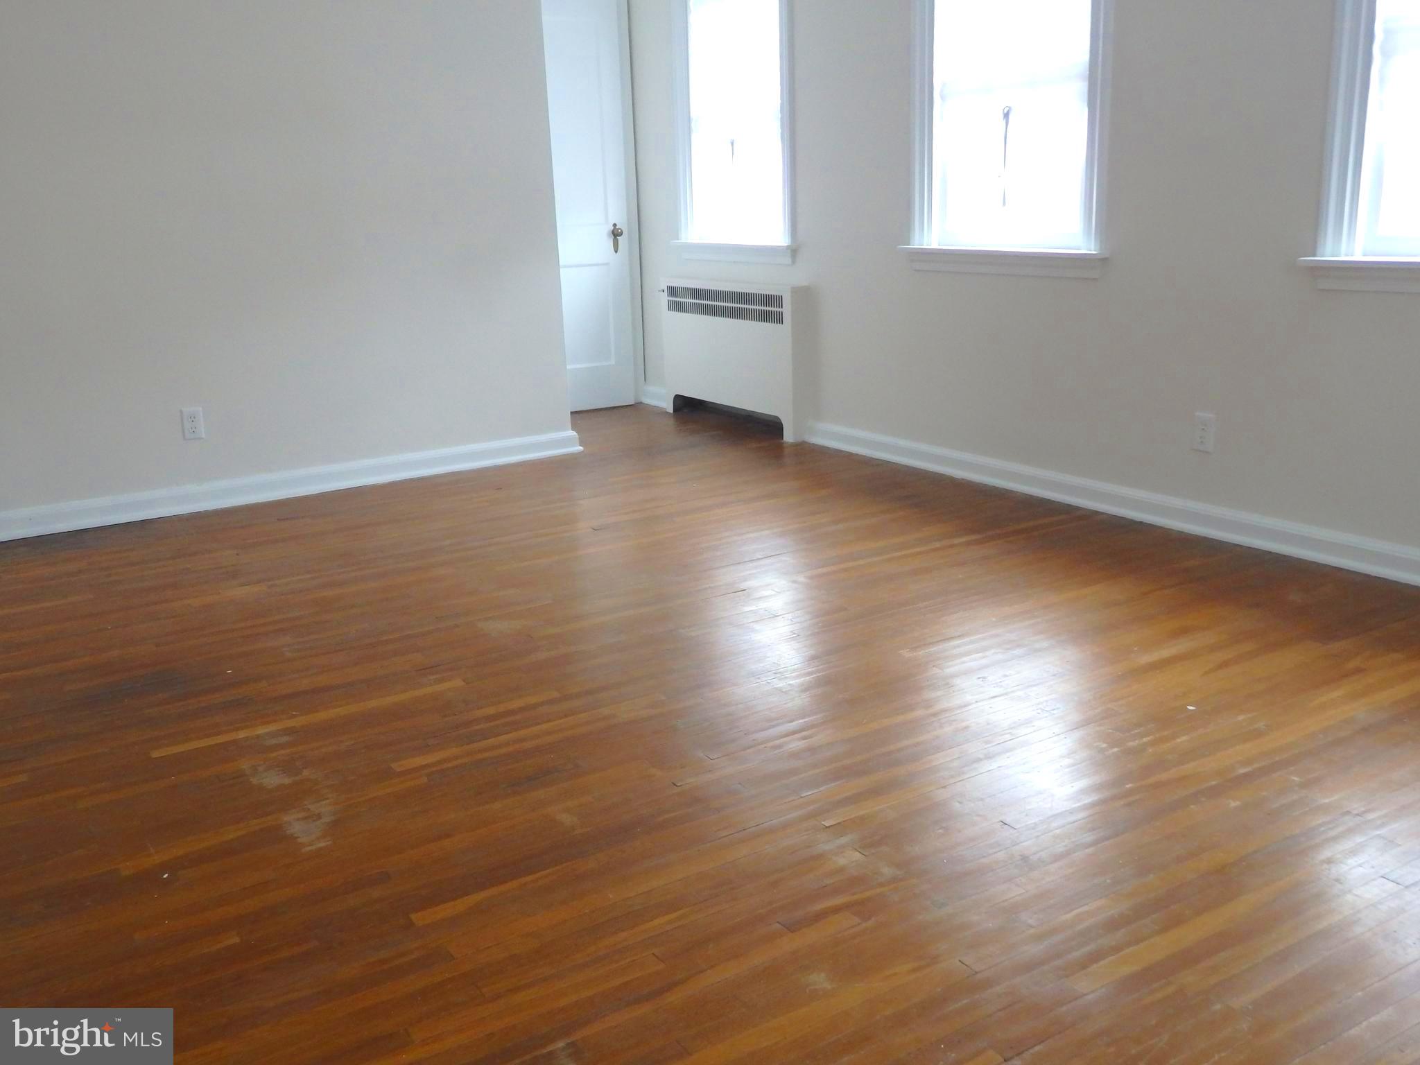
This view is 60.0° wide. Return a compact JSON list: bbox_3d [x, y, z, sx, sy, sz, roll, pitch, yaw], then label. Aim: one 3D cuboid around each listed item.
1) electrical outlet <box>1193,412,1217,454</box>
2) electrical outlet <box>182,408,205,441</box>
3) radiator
[{"bbox_3d":[1.480,-0.297,3.696,0.012,0.115,0.071,-11,18,-31],"label":"electrical outlet"},{"bbox_3d":[-1.873,-0.392,4.466,0.071,0.115,0.012,-11,18,-31],"label":"electrical outlet"},{"bbox_3d":[0.108,-0.828,5.722,0.106,0.662,1.066,-11,18,-31],"label":"radiator"}]

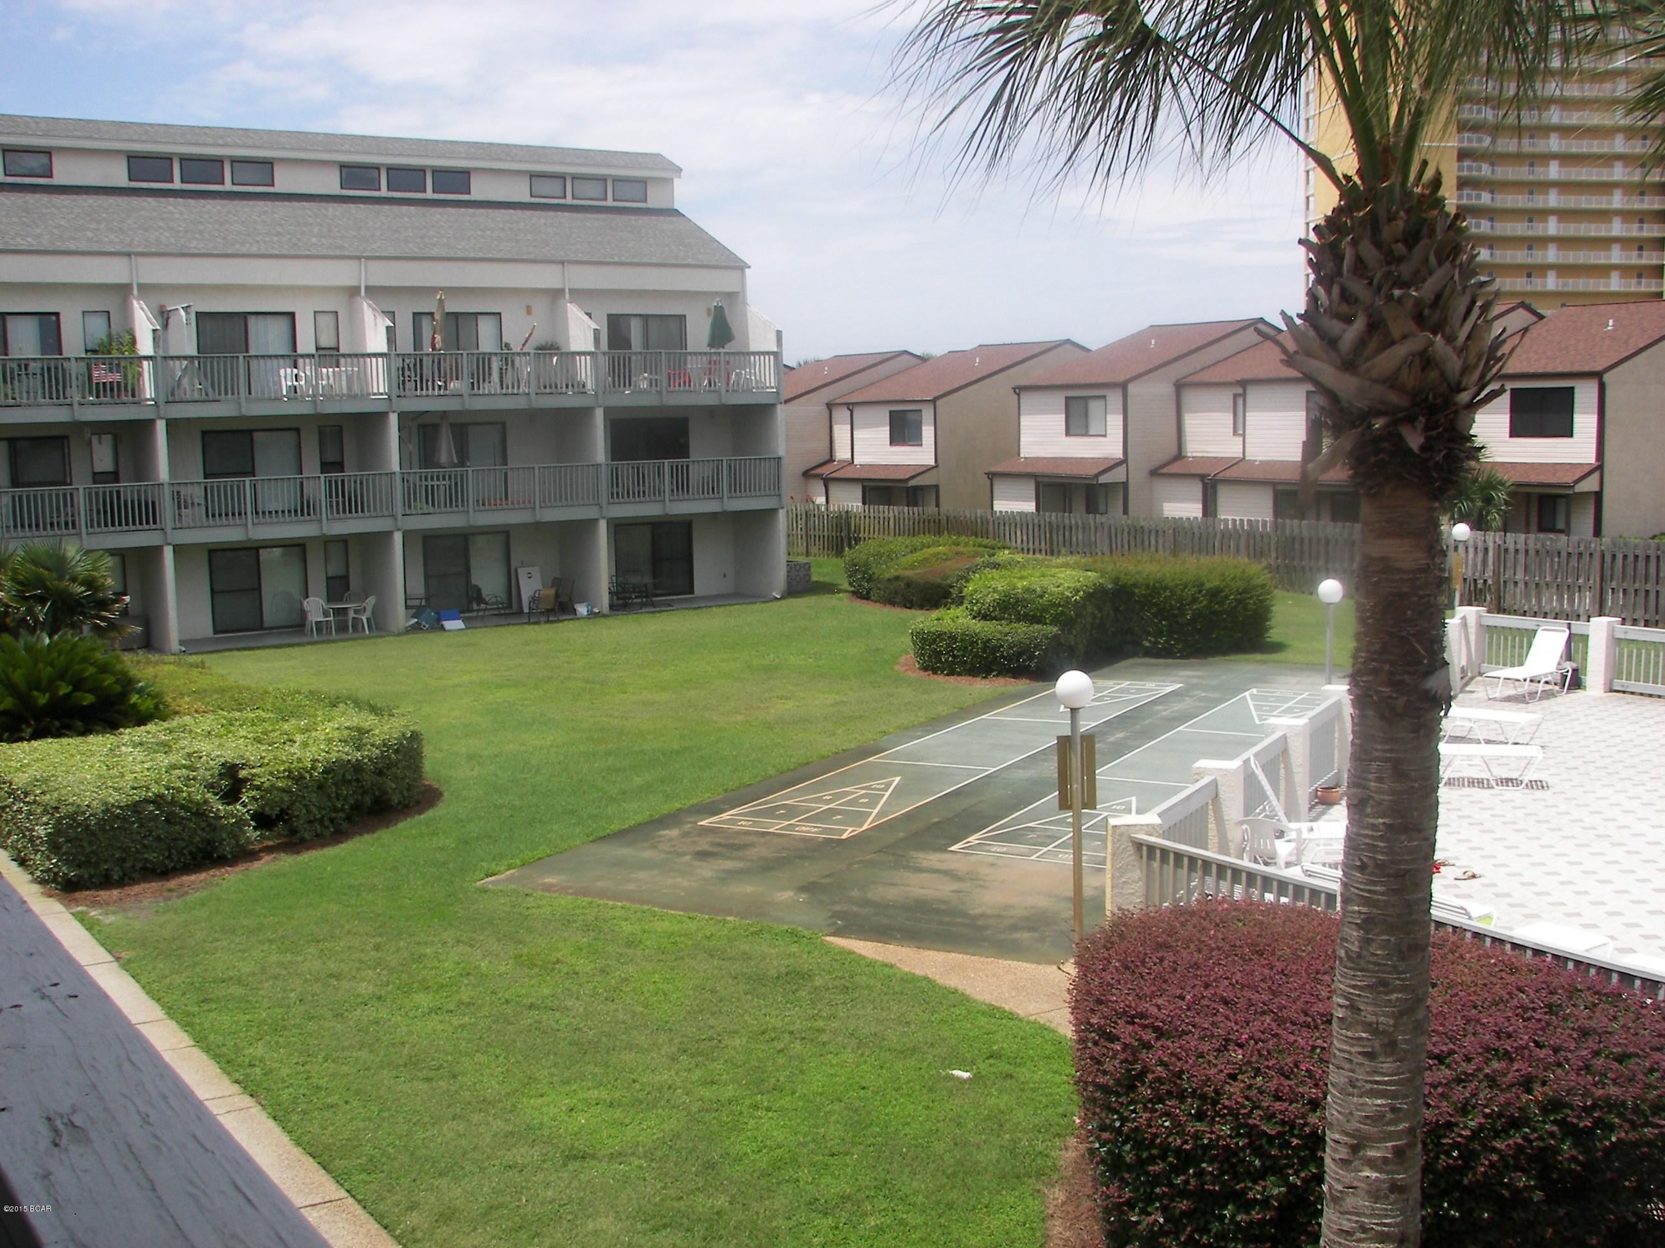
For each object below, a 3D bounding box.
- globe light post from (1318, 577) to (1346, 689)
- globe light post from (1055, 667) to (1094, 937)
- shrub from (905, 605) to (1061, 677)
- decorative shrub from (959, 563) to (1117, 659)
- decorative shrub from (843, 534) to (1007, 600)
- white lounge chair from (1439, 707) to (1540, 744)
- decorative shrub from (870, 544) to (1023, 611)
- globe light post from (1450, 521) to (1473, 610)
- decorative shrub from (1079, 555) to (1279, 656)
[{"bbox_3d":[6.367,0.568,22.160,0.313,2.287,0.313,1,6,16],"label":"globe light post"},{"bbox_3d":[1.966,1.516,13.991,0.313,2.304,0.313,0,6,8],"label":"globe light post"},{"bbox_3d":[2.987,0.383,31.333,2.475,0.828,2.727,1,6,16],"label":"shrub"},{"bbox_3d":[3.886,-0.180,33.204,2.272,1.515,3.131,1,6,18],"label":"decorative shrub"},{"bbox_3d":[2.646,-1.680,48.481,4.141,1.293,4.444,0,6,12],"label":"decorative shrub"},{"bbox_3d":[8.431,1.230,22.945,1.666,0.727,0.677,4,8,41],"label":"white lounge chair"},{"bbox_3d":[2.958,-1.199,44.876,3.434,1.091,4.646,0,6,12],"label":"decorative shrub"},{"bbox_3d":[11.471,-0.611,31.628,0.313,2.428,0.313,1,6,20],"label":"globe light post"},{"bbox_3d":[6.862,-0.400,34.507,3.687,1.566,3.030,0,6,10],"label":"decorative shrub"}]

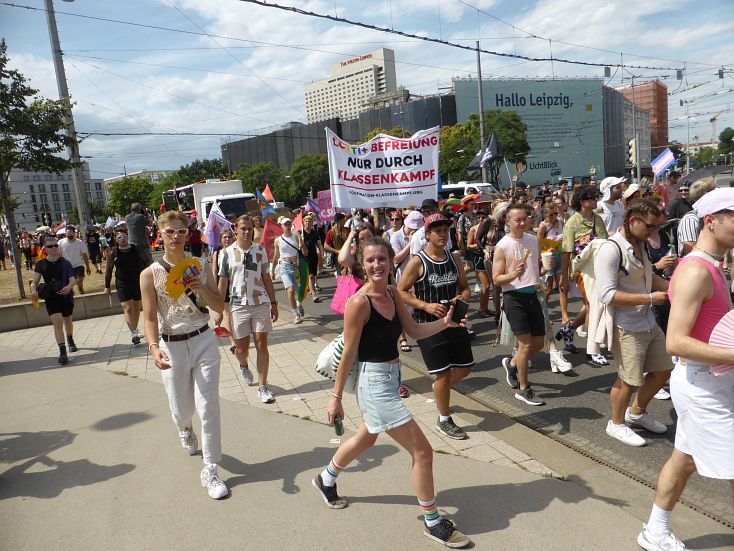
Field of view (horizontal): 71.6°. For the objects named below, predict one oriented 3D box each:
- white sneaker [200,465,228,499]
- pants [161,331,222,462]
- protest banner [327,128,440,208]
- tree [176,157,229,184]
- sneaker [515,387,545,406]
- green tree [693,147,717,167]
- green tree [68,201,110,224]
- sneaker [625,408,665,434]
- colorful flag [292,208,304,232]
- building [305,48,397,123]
[{"bbox_3d":[-1.040,1.400,3.461,0.115,0.125,0.300,-9,8,-30],"label":"white sneaker"},{"bbox_3d":[-1.310,0.884,3.780,0.420,0.920,0.750,-7,8,-21],"label":"pants"},{"bbox_3d":[0.248,-1.837,8.700,1.950,1.360,0.150,-3,7,-6],"label":"protest banner"},{"bbox_3d":[-31.734,-16.239,100.927,10.200,13.660,9.500,-7,8,-17],"label":"tree"},{"bbox_3d":[1.410,1.043,4.426,0.107,0.115,0.292,-11,11,-34],"label":"sneaker"},{"bbox_3d":[63.337,-19.745,95.538,5.000,8.700,5.000,-5,7,0],"label":"green tree"},{"bbox_3d":[-46.221,-9.278,85.446,7.000,6.570,6.500,-9,9,-30],"label":"green tree"},{"bbox_3d":[2.090,1.085,3.830,0.110,0.115,0.295,-10,9,-33],"label":"sneaker"},{"bbox_3d":[-1.198,-0.962,8.900,0.250,0.420,0.100,-5,7,-3],"label":"colorful flag"},{"bbox_3d":[-9.753,-100.432,355.173,64.000,95.000,27.000,2,11,38],"label":"building"}]

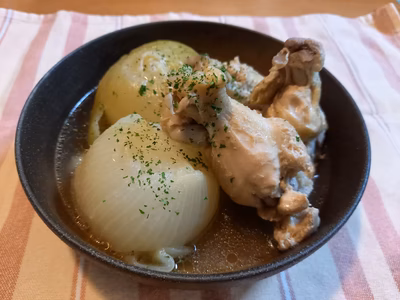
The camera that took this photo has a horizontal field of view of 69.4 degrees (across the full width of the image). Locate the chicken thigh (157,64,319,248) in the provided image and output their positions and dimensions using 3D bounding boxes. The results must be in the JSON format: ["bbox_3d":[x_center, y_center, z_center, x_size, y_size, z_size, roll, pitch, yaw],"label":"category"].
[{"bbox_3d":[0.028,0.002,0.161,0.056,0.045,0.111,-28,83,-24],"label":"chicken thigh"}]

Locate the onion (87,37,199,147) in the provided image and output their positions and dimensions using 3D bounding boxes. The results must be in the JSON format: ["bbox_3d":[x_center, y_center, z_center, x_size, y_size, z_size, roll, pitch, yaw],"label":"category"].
[{"bbox_3d":[-0.035,-0.038,0.201,0.078,0.066,0.078,2,51,-3],"label":"onion"}]

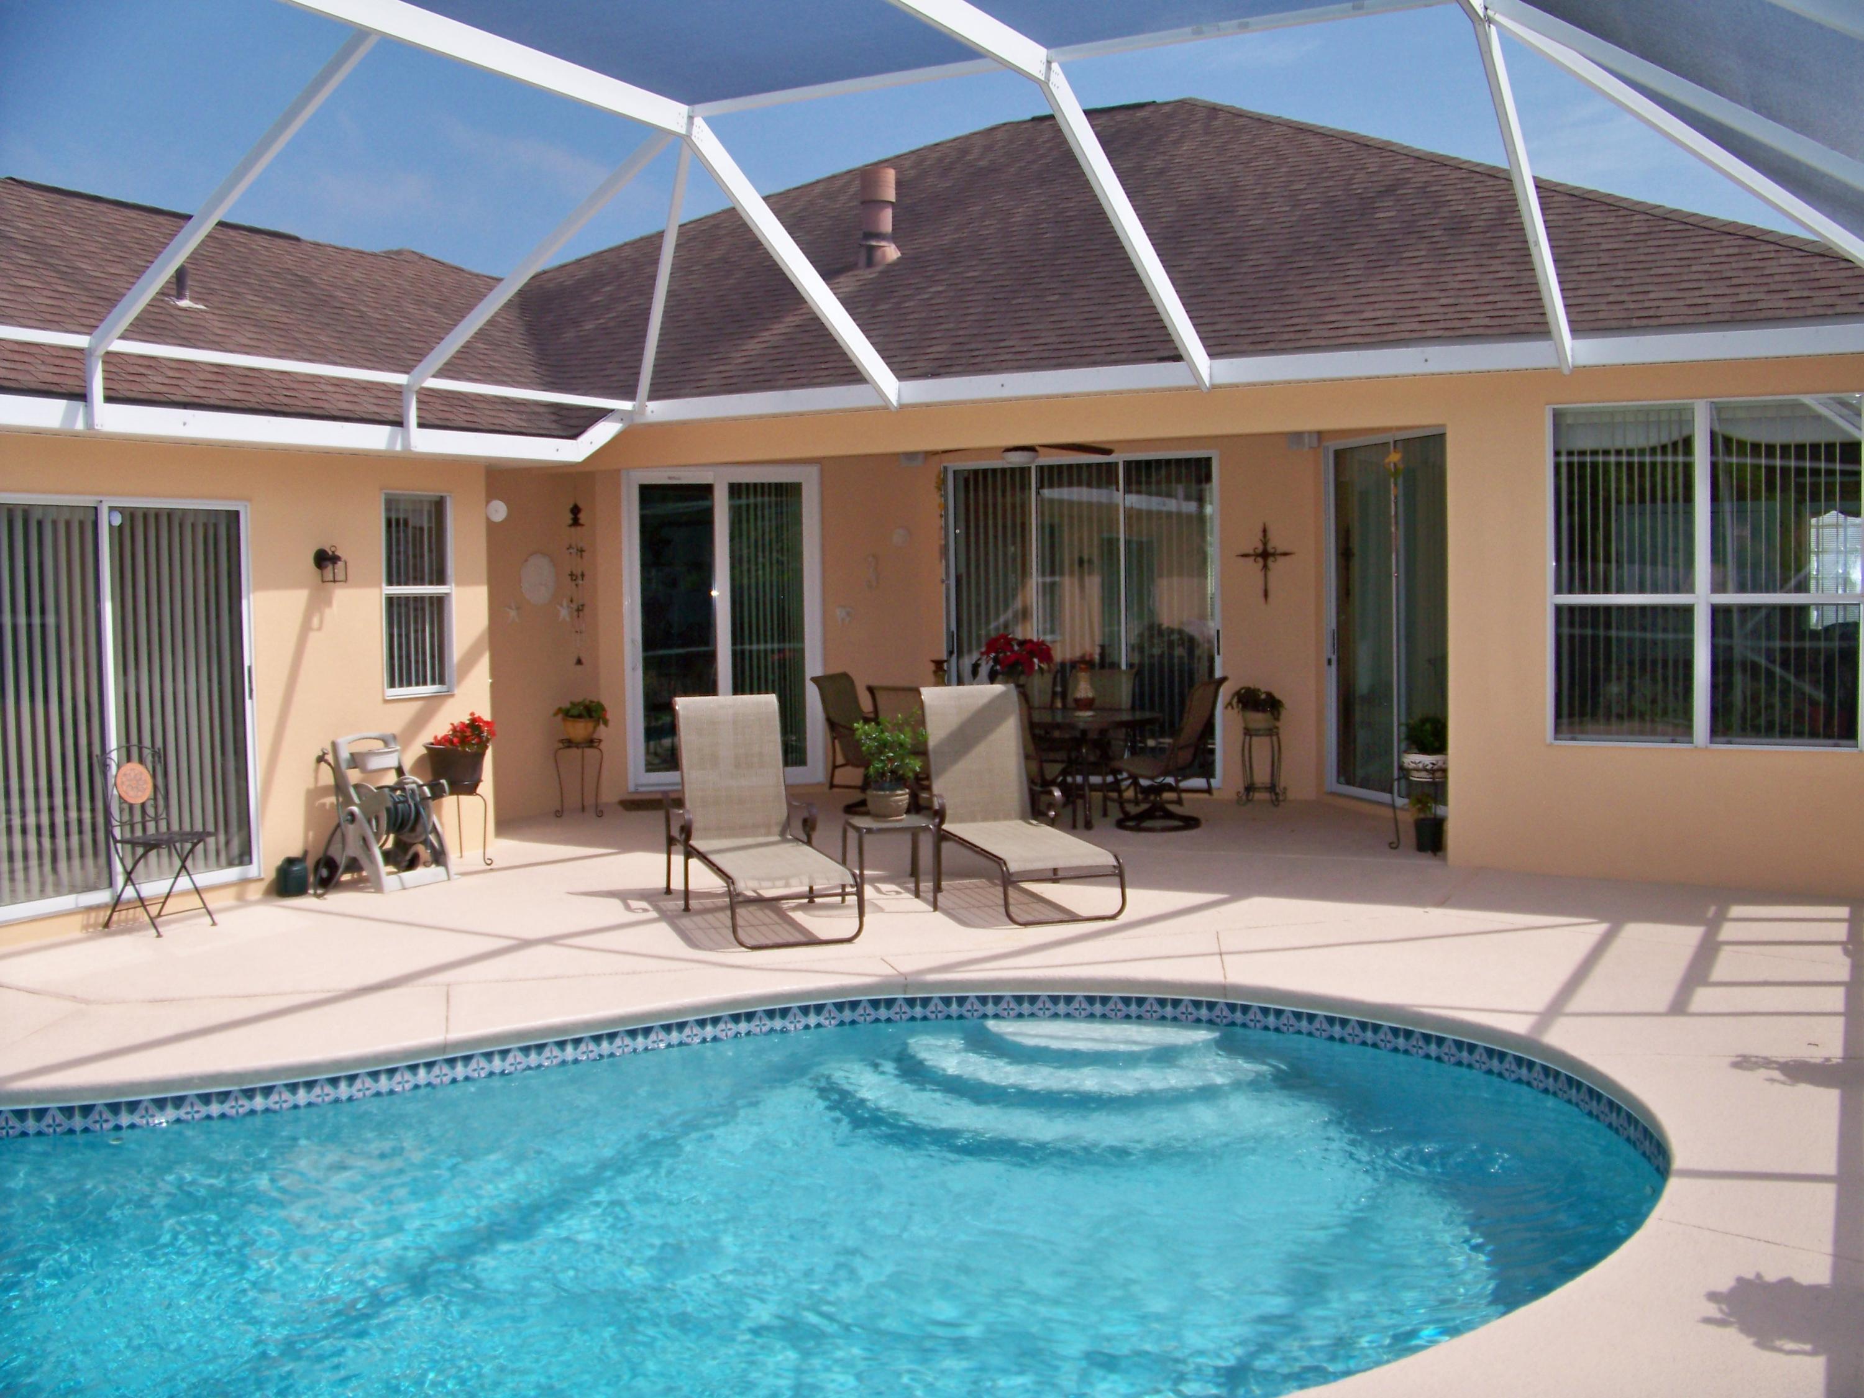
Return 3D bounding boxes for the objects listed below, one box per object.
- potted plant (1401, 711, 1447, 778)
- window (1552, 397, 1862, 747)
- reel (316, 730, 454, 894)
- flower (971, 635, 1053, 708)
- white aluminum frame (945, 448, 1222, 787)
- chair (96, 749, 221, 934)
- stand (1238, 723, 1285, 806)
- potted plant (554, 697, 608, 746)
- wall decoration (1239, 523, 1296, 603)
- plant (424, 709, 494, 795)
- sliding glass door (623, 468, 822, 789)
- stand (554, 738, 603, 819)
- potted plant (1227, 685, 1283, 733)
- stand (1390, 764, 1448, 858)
[{"bbox_3d":[2.919,0.277,10.400,0.360,0.385,0.350,-1,3,0],"label":"potted plant"},{"bbox_3d":[3.886,-0.627,8.939,1.570,1.780,0.100,1,4,28],"label":"window"},{"bbox_3d":[-3.057,0.619,9.880,0.520,0.840,0.550,1,4,27],"label":"reel"},{"bbox_3d":[0.546,-0.185,11.900,0.550,0.500,0.520,-1,3,0],"label":"flower"},{"bbox_3d":[1.126,-0.582,13.477,2.260,2.460,0.110,1,4,27],"label":"white aluminum frame"},{"bbox_3d":[-3.738,0.662,8.548,0.470,0.890,0.385,1,4,28],"label":"chair"},{"bbox_3d":[2.358,0.459,12.675,0.280,0.570,0.280,1,4,28],"label":"stand"},{"bbox_3d":[-2.483,0.165,12.600,0.360,0.330,0.340,-1,3,0],"label":"potted plant"},{"bbox_3d":[2.407,-0.978,12.767,0.440,0.580,0.040,1,4,28],"label":"wall decoration"},{"bbox_3d":[-2.814,0.321,10.580,0.420,0.475,0.410,-1,3,0],"label":"plant"},{"bbox_3d":[-1.555,-0.534,13.430,1.530,2.440,0.120,-2,3,-17],"label":"sliding glass door"},{"bbox_3d":[-2.483,0.556,12.538,0.310,0.530,0.310,-1,3,0],"label":"stand"},{"bbox_3d":[2.313,0.048,12.649,0.370,0.320,0.330,1,4,28],"label":"potted plant"},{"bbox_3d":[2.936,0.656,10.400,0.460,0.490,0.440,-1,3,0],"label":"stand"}]

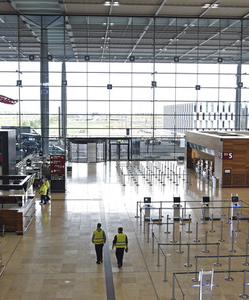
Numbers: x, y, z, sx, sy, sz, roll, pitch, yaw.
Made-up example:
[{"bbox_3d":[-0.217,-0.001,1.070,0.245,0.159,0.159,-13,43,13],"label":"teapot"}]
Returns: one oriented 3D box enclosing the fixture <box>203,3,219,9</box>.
[{"bbox_3d":[10.426,-17.422,51.419,1.900,0.300,1.700,0,5,-4],"label":"fixture"}]

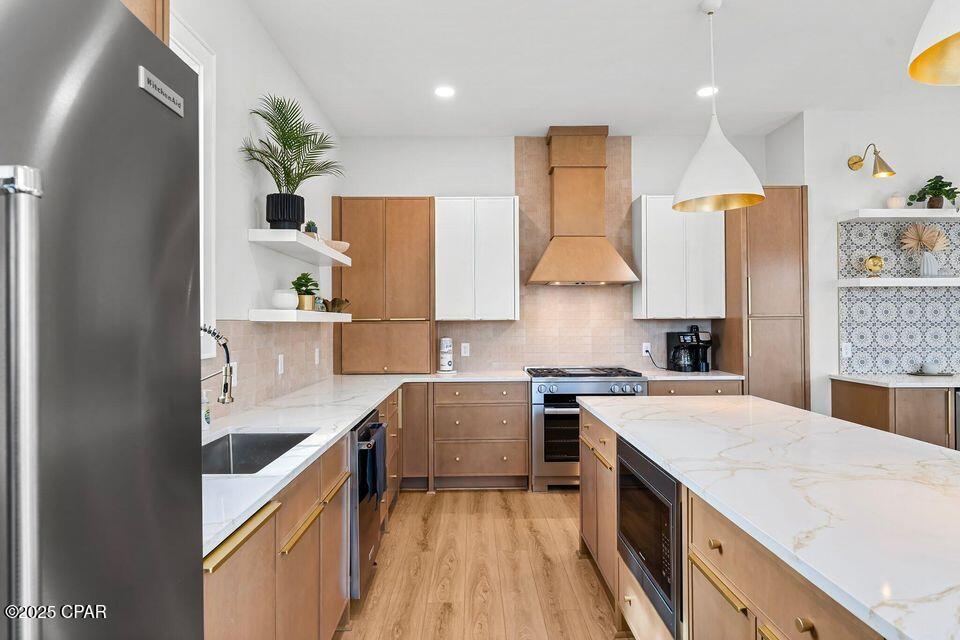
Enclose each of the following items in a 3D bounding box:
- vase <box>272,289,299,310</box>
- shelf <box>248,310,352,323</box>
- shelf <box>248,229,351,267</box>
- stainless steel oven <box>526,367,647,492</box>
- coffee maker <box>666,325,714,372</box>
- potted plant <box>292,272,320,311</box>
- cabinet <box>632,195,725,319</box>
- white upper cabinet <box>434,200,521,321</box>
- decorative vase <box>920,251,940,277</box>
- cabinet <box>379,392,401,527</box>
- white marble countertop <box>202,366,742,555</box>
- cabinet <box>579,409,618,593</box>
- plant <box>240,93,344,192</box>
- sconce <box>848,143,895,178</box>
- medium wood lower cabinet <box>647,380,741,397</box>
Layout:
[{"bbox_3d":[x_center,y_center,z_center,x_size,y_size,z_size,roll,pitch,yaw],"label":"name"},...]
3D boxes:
[{"bbox_3d":[-1.068,-0.108,2.786,0.146,0.116,0.146,0,0,-1],"label":"vase"},{"bbox_3d":[-1.089,-0.019,3.253,0.253,0.059,1.205,0,0,-1],"label":"shelf"},{"bbox_3d":[-1.128,-0.455,3.358,0.259,0.064,1.237,0,0,-1],"label":"shelf"},{"bbox_3d":[0.896,0.920,4.374,0.943,0.962,0.610,0,0,-1],"label":"stainless steel oven"},{"bbox_3d":[1.868,0.262,4.521,0.310,0.390,0.260,0,0,-1],"label":"coffee maker"},{"bbox_3d":[-1.107,-0.171,3.185,0.170,0.237,0.180,0,0,-1],"label":"potted plant"},{"bbox_3d":[1.779,-0.549,4.561,0.725,1.072,0.285,0,0,-1],"label":"cabinet"},{"bbox_3d":[-0.029,-0.528,4.520,0.730,1.067,0.345,0,0,-1],"label":"white upper cabinet"},{"bbox_3d":[3.550,-0.442,4.023,0.120,0.210,0.120,0,0,-1],"label":"decorative vase"},{"bbox_3d":[-0.932,0.954,3.483,0.615,0.907,1.000,0,0,-1],"label":"cabinet"},{"bbox_3d":[0.460,0.472,2.820,3.335,0.030,3.770,0,0,-1],"label":"white marble countertop"},{"bbox_3d":[0.896,0.920,2.561,0.610,0.874,0.745,0,0,-1],"label":"cabinet"},{"bbox_3d":[-0.974,-0.954,2.751,0.440,0.545,0.500,0,0,-1],"label":"plant"},{"bbox_3d":[3.052,-1.234,3.980,0.150,0.280,0.340,0,0,-1],"label":"sconce"},{"bbox_3d":[1.748,0.926,4.408,0.770,0.879,0.605,0,0,-1],"label":"medium wood lower cabinet"}]

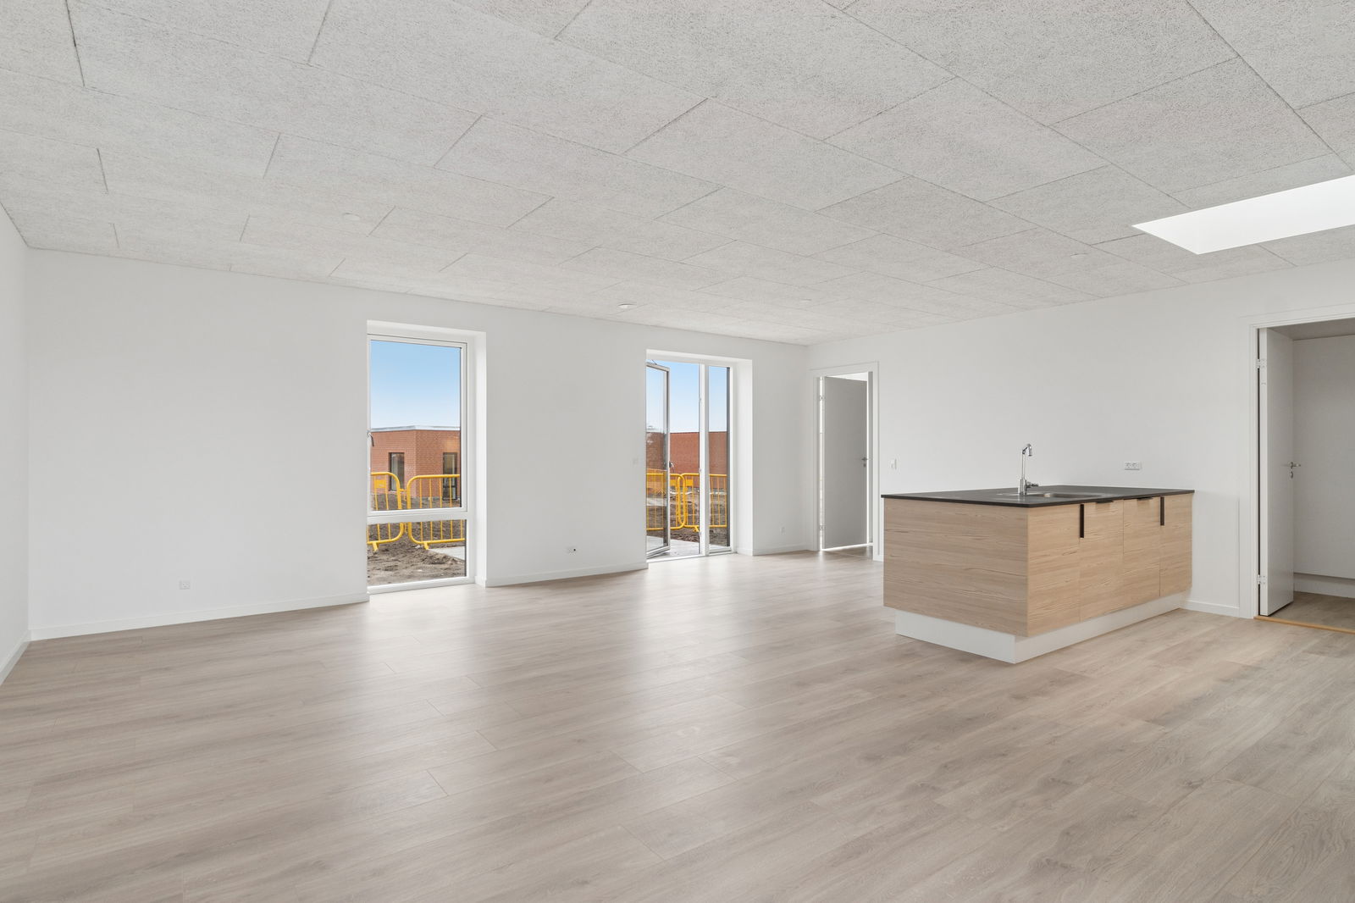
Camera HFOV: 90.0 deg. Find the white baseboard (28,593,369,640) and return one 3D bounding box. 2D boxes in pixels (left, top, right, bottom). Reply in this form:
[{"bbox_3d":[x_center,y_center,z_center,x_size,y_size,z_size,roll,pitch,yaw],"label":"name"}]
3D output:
[{"bbox_3d":[-3.240,1.152,4.799,1.949,0.070,0.015,0,0,-36],"label":"white baseboard"}]

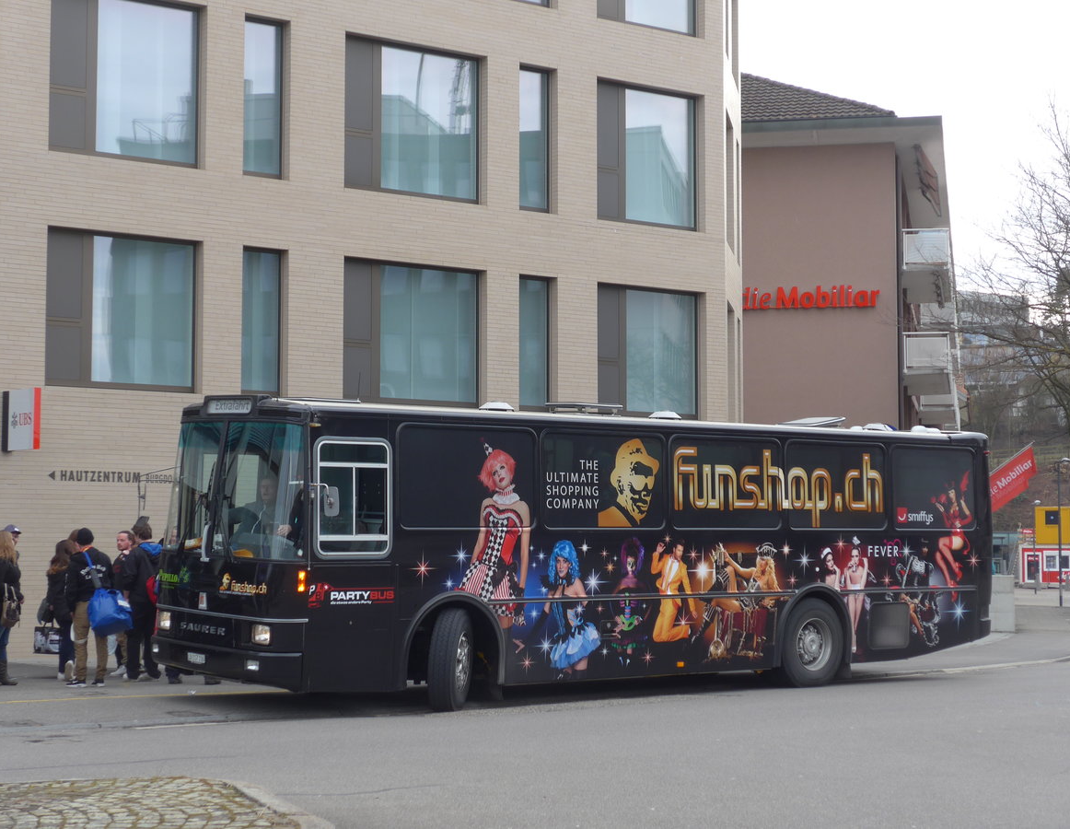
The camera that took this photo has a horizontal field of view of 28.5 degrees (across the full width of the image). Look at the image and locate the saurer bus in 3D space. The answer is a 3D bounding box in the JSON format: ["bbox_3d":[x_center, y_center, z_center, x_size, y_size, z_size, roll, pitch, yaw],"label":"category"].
[{"bbox_3d":[0.926,1.585,24.422,11.350,3.120,2.400,3,-2,-42],"label":"saurer bus"}]

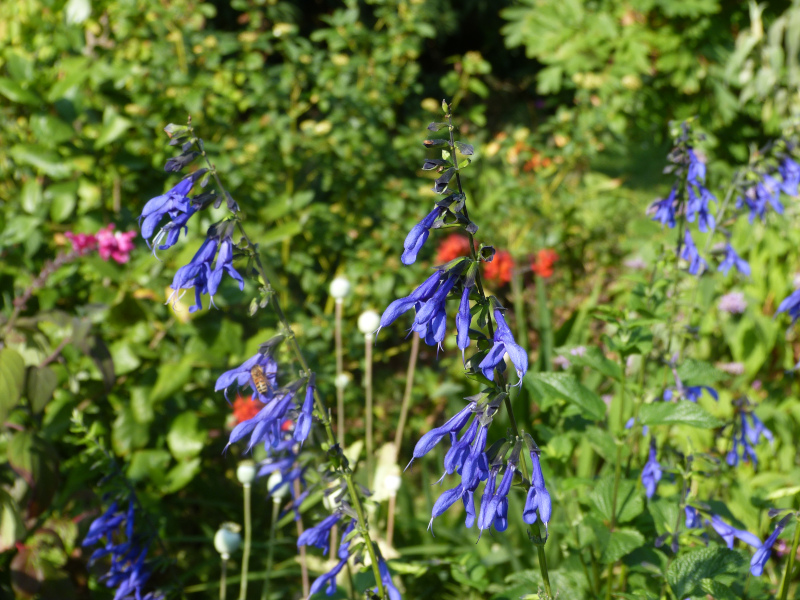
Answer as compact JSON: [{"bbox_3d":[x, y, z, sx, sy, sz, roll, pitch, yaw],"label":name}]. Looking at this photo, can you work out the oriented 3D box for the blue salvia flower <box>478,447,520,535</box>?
[{"bbox_3d":[0.057,0.109,0.950,0.024,0.050,0.026,6,13,24],"label":"blue salvia flower"}]

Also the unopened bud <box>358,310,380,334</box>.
[{"bbox_3d":[-0.029,0.022,1.600,0.021,0.023,0.021,0,11,0],"label":"unopened bud"}]

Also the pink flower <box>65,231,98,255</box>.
[{"bbox_3d":[-0.278,-0.050,1.450,0.030,0.021,0.025,4,13,17],"label":"pink flower"}]

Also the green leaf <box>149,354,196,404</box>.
[{"bbox_3d":[-0.219,0.076,1.600,0.046,0.048,0.028,0,12,0],"label":"green leaf"}]

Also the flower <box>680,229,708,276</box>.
[{"bbox_3d":[0.247,-0.039,1.400,0.022,0.039,0.025,-7,14,-30],"label":"flower"}]

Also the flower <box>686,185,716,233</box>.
[{"bbox_3d":[0.230,-0.070,1.270,0.023,0.037,0.024,0,11,0],"label":"flower"}]

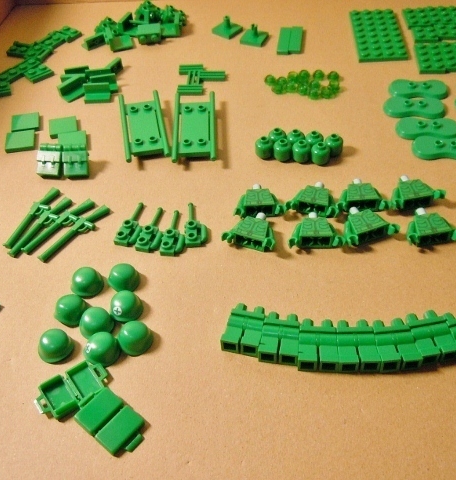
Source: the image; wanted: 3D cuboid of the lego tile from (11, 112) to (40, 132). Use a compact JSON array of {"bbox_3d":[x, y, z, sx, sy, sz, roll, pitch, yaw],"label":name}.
[{"bbox_3d":[-0.121,-0.070,0.333,0.016,0.003,0.016,-11,48,-6],"label":"lego tile"}]

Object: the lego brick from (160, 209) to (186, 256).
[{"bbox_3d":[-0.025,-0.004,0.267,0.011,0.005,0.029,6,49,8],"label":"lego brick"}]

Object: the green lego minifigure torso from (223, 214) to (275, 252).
[{"bbox_3d":[0.013,-0.005,0.270,0.025,0.008,0.018,14,51,16],"label":"green lego minifigure torso"}]

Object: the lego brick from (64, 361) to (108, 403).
[{"bbox_3d":[-0.056,0.057,0.223,0.014,0.004,0.016,-28,53,-20],"label":"lego brick"}]

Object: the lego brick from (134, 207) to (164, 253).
[{"bbox_3d":[-0.036,-0.006,0.274,0.011,0.005,0.029,10,50,12],"label":"lego brick"}]

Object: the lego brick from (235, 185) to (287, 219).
[{"bbox_3d":[0.016,-0.021,0.285,0.025,0.009,0.019,-1,49,4],"label":"lego brick"}]

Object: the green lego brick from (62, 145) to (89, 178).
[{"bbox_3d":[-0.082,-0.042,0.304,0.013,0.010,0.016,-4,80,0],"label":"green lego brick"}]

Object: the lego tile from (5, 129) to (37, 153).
[{"bbox_3d":[-0.124,-0.059,0.333,0.016,0.003,0.016,-10,49,-5],"label":"lego tile"}]

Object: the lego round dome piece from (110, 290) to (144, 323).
[{"bbox_3d":[-0.044,0.027,0.238,0.015,0.010,0.015,-2,48,2],"label":"lego round dome piece"}]

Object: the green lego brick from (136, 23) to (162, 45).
[{"bbox_3d":[-0.056,-0.148,0.398,0.016,0.008,0.011,-3,60,0],"label":"green lego brick"}]

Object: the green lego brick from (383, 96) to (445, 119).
[{"bbox_3d":[0.111,-0.079,0.330,0.036,0.005,0.017,-1,48,3],"label":"green lego brick"}]

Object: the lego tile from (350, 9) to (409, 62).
[{"bbox_3d":[0.105,-0.144,0.388,0.032,0.005,0.064,0,48,3],"label":"lego tile"}]

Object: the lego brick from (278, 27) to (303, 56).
[{"bbox_3d":[0.044,-0.140,0.390,0.016,0.003,0.033,5,49,8],"label":"lego brick"}]

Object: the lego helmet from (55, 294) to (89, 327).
[{"bbox_3d":[-0.069,0.030,0.241,0.015,0.011,0.015,-2,48,2],"label":"lego helmet"}]

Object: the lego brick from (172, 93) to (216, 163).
[{"bbox_3d":[-0.019,-0.065,0.324,0.024,0.010,0.065,-3,49,1],"label":"lego brick"}]

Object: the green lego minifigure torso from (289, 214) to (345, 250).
[{"bbox_3d":[0.043,-0.005,0.270,0.026,0.009,0.019,0,49,5],"label":"green lego minifigure torso"}]

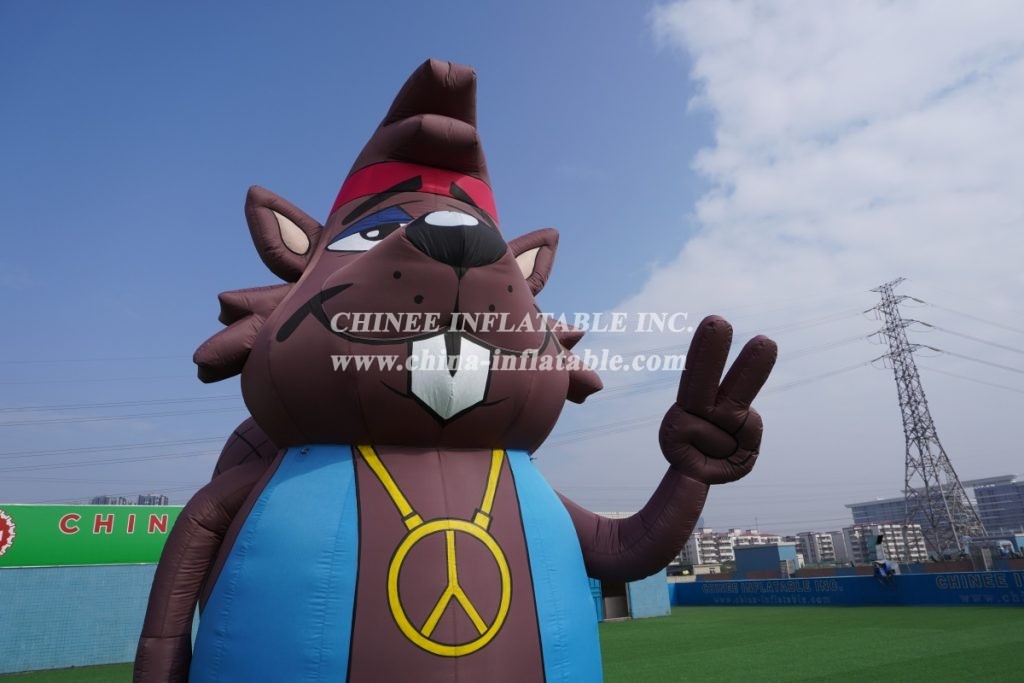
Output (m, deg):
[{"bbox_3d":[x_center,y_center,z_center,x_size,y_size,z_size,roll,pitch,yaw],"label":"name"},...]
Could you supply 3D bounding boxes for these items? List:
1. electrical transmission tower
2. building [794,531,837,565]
[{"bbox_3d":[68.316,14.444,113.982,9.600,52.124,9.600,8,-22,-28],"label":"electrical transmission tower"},{"bbox_3d":[170.126,117.822,382.189,13.000,22.500,14.000,5,-21,-21],"label":"building"}]

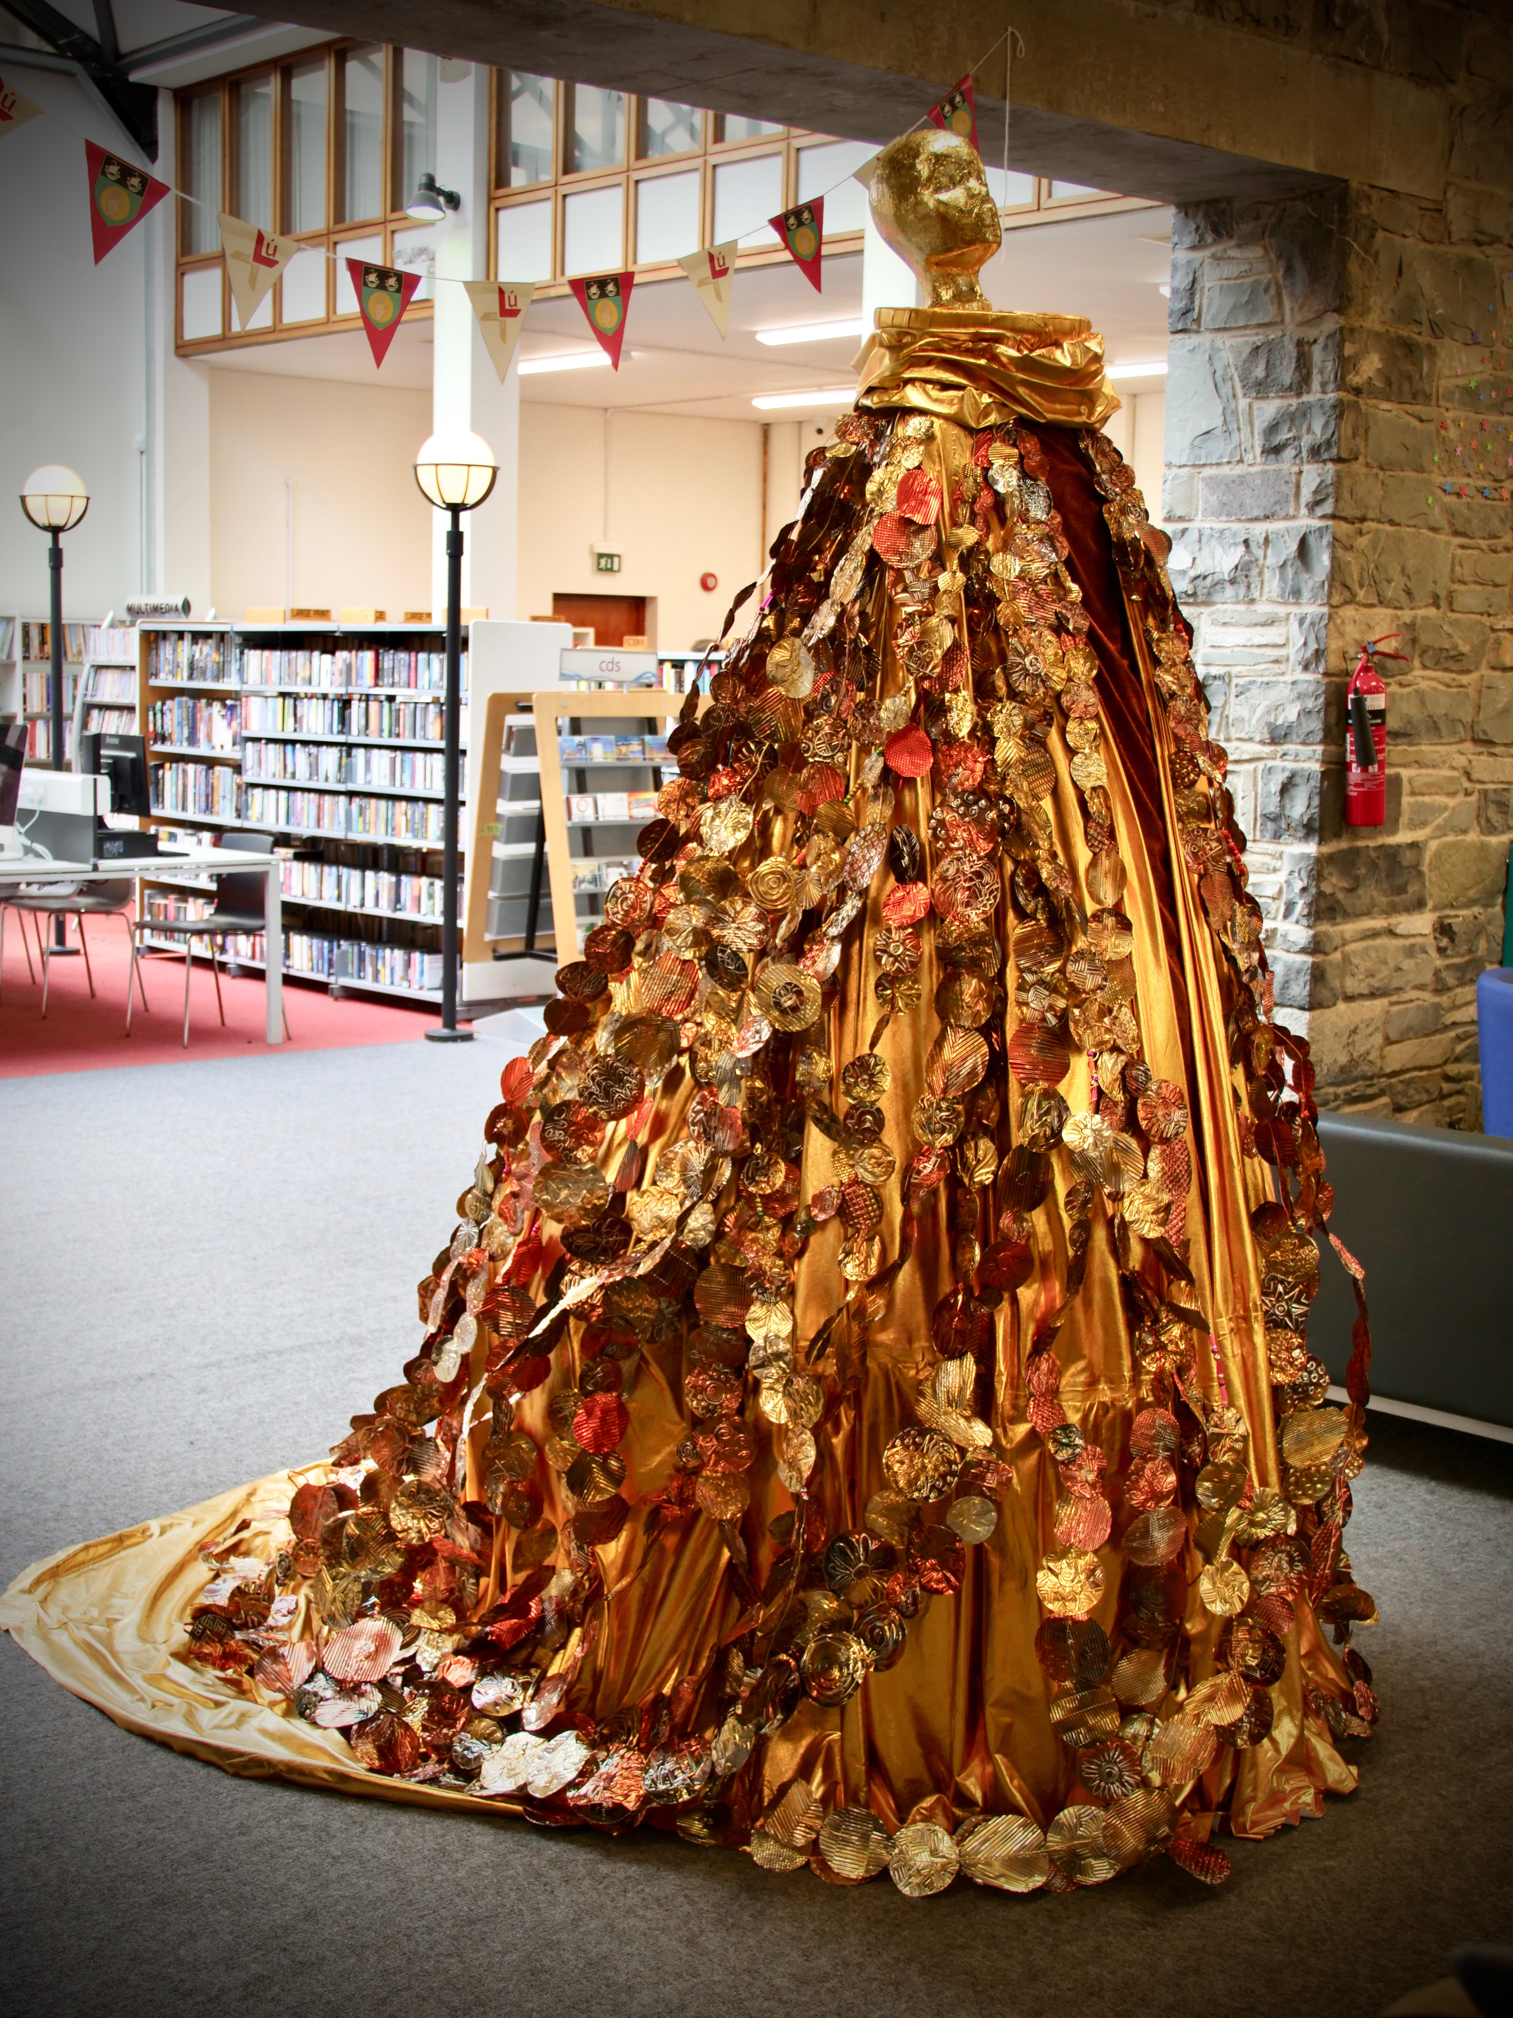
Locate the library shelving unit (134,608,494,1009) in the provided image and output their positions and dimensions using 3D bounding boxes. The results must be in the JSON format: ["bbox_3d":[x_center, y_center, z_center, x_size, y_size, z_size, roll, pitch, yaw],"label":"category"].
[{"bbox_3d":[-2.012,-0.989,13.382,0.550,1.715,3.046,-5,9,-39],"label":"library shelving unit"}]

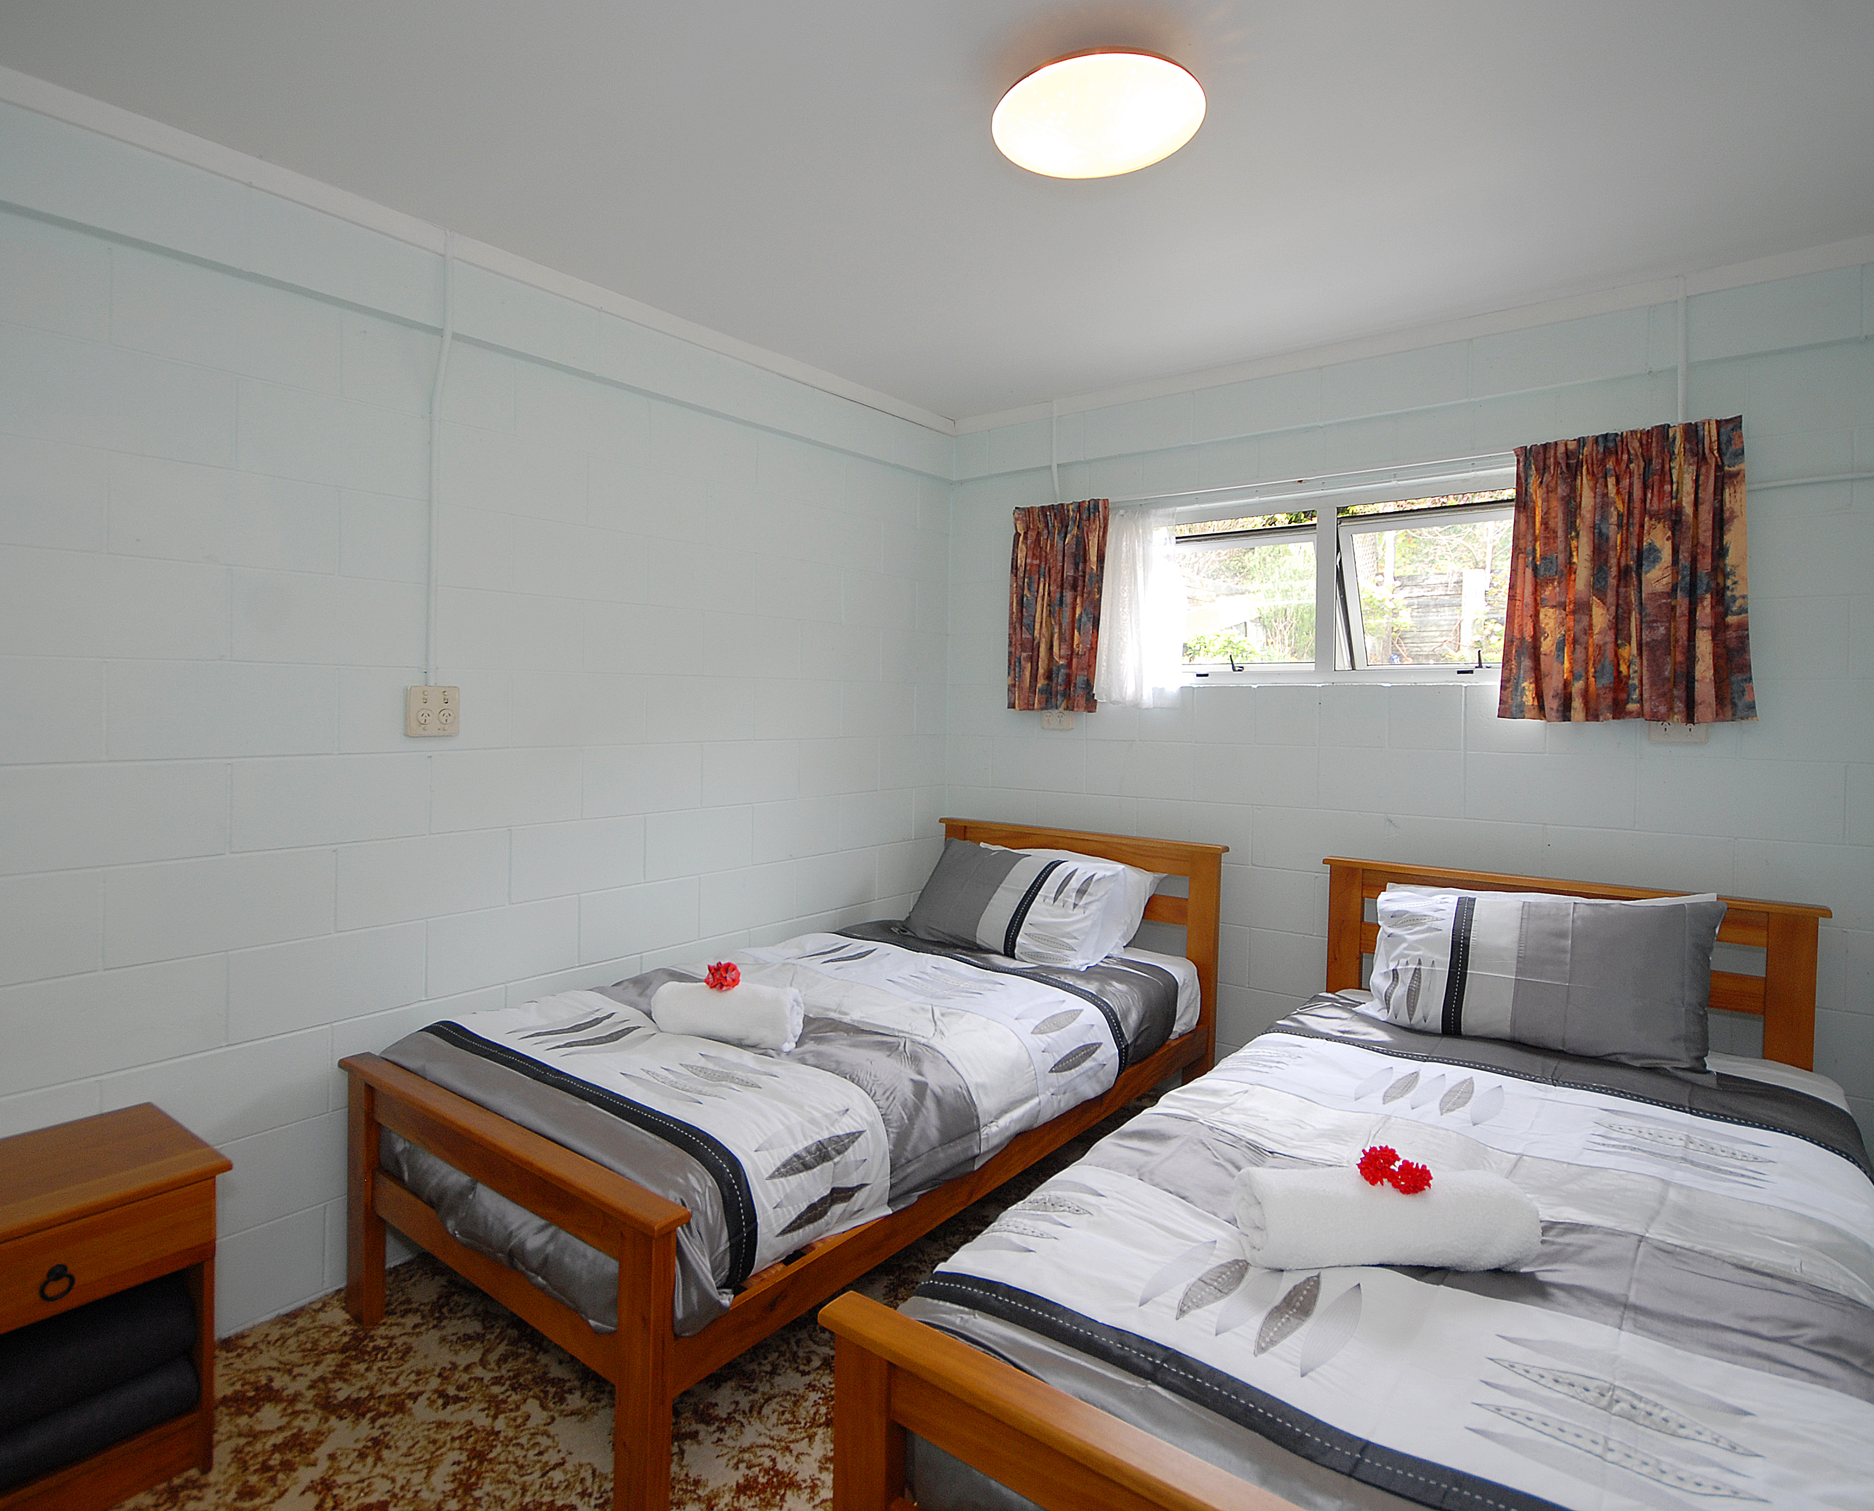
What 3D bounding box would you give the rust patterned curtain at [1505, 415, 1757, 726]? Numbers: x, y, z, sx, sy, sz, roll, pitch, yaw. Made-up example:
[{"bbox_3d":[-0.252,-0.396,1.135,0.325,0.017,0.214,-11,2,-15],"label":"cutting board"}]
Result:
[{"bbox_3d":[1.720,-0.442,2.367,0.500,0.705,0.120,2,2,39],"label":"rust patterned curtain"}]

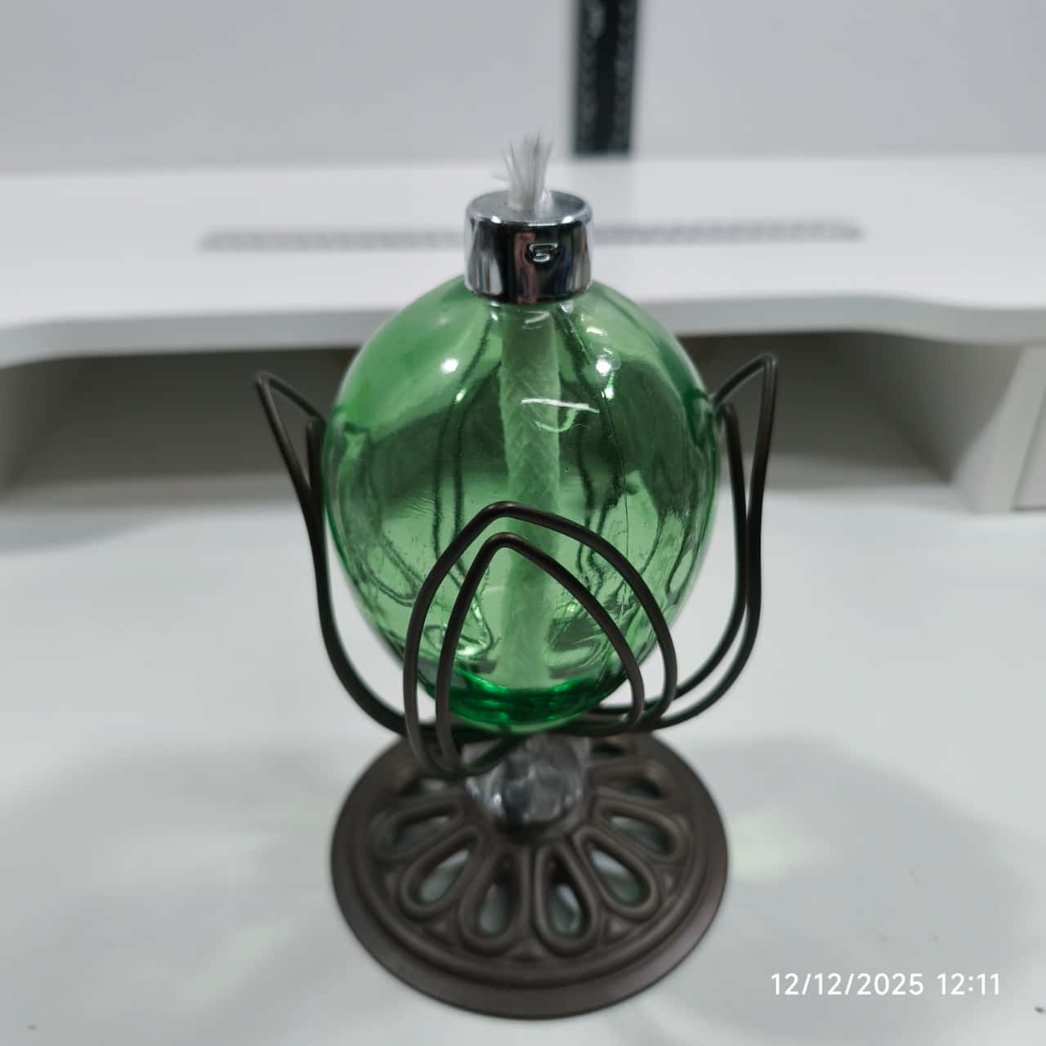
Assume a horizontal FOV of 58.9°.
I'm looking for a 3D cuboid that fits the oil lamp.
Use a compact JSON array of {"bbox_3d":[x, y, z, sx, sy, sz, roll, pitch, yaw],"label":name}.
[{"bbox_3d":[0.001,0.009,0.214,0.112,0.186,0.112,0,33,0],"label":"oil lamp"}]

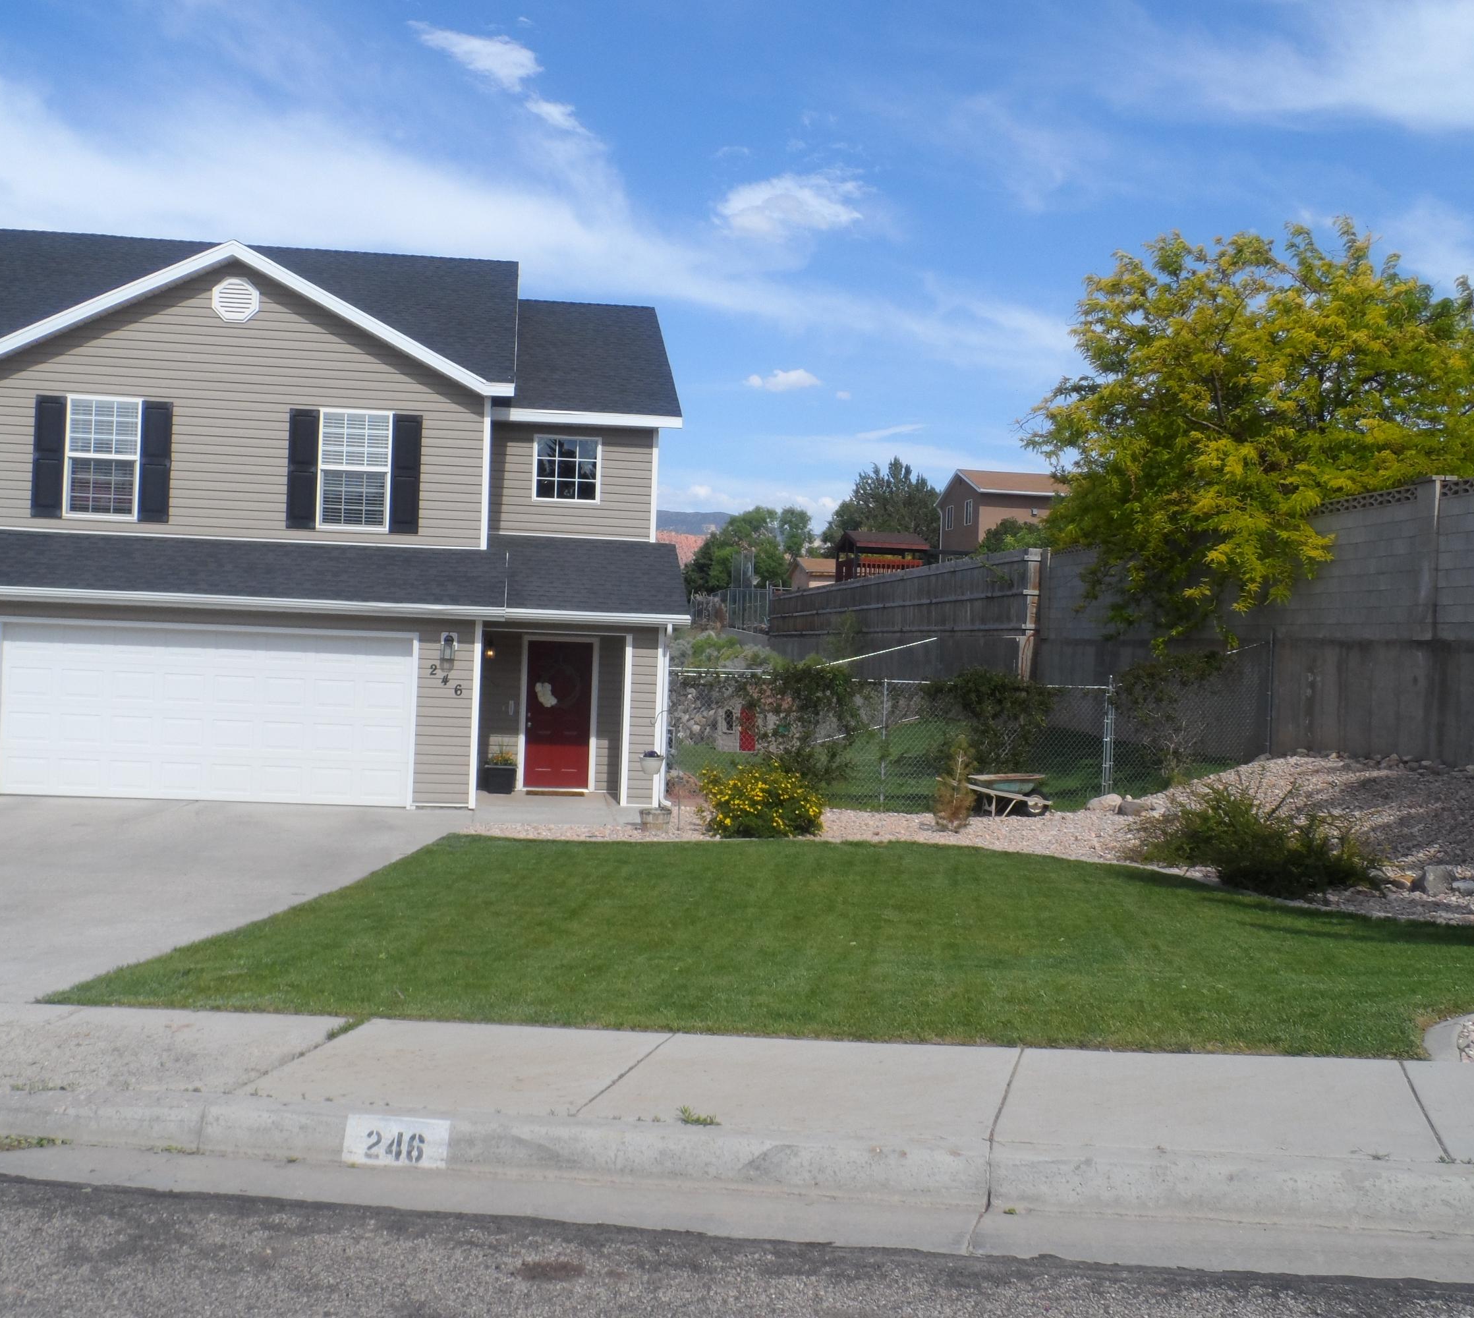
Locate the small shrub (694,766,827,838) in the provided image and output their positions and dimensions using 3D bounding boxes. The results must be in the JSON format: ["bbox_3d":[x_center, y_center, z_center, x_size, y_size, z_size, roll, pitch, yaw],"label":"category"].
[{"bbox_3d":[0.259,1.574,18.000,1.400,0.840,1.200,2,0,0],"label":"small shrub"}]

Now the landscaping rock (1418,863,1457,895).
[{"bbox_3d":[5.673,1.784,13.150,0.320,0.240,0.290,2,0,0],"label":"landscaping rock"}]

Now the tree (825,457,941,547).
[{"bbox_3d":[6.833,-5.954,77.000,5.600,7.800,5.200,2,0,0],"label":"tree"}]

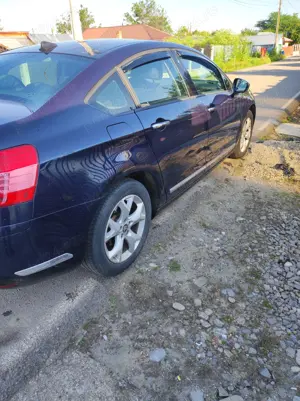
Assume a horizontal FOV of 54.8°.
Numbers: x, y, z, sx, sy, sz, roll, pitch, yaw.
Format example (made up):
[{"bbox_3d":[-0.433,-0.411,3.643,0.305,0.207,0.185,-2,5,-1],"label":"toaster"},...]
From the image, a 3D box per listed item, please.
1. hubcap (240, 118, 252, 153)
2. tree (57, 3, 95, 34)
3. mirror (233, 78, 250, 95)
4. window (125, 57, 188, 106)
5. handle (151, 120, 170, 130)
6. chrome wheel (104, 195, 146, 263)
[{"bbox_3d":[1.323,-0.917,4.053,0.120,0.460,0.460,15,31,29],"label":"hubcap"},{"bbox_3d":[-8.008,-18.310,32.370,4.700,6.300,4.600,-6,27,-10],"label":"tree"},{"bbox_3d":[0.982,-1.225,3.103,0.190,0.155,0.120,15,31,29],"label":"mirror"},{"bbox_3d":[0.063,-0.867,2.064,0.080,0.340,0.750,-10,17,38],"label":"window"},{"bbox_3d":[0.075,-0.509,1.934,0.050,0.050,0.220,15,31,29],"label":"handle"},{"bbox_3d":[-0.179,0.181,1.941,0.090,0.460,0.460,15,31,29],"label":"chrome wheel"}]

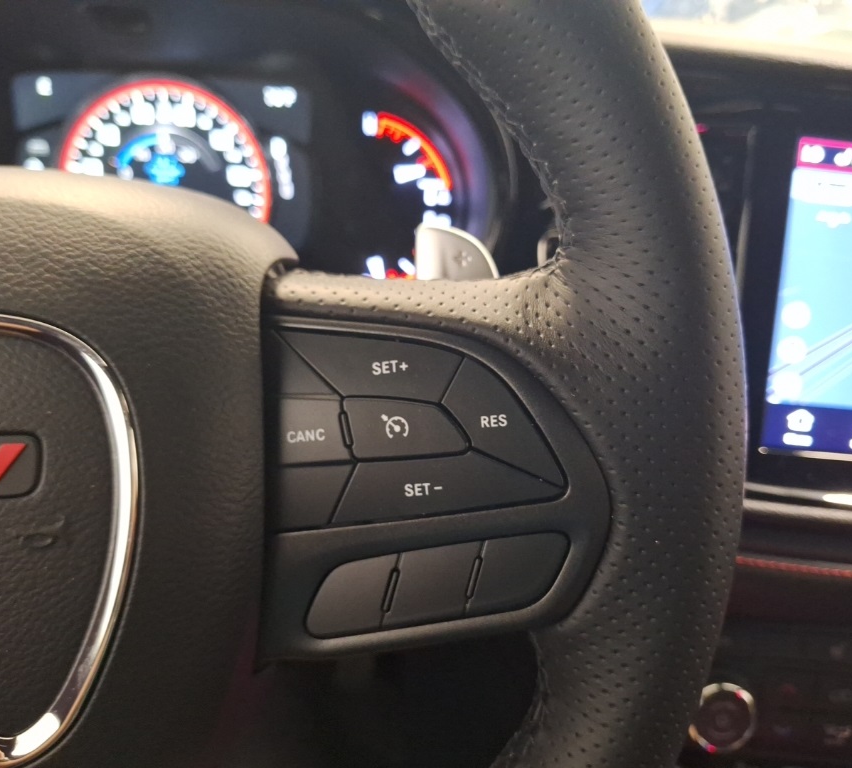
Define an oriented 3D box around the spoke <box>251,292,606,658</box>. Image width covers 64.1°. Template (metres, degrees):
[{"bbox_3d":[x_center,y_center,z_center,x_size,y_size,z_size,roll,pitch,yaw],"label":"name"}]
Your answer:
[{"bbox_3d":[0.002,0.021,0.148,0.075,0.077,0.025,-1,5,3],"label":"spoke"}]

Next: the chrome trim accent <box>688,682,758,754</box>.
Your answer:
[{"bbox_3d":[0.125,0.141,0.287,0.029,0.030,0.011,7,-8,4],"label":"chrome trim accent"}]

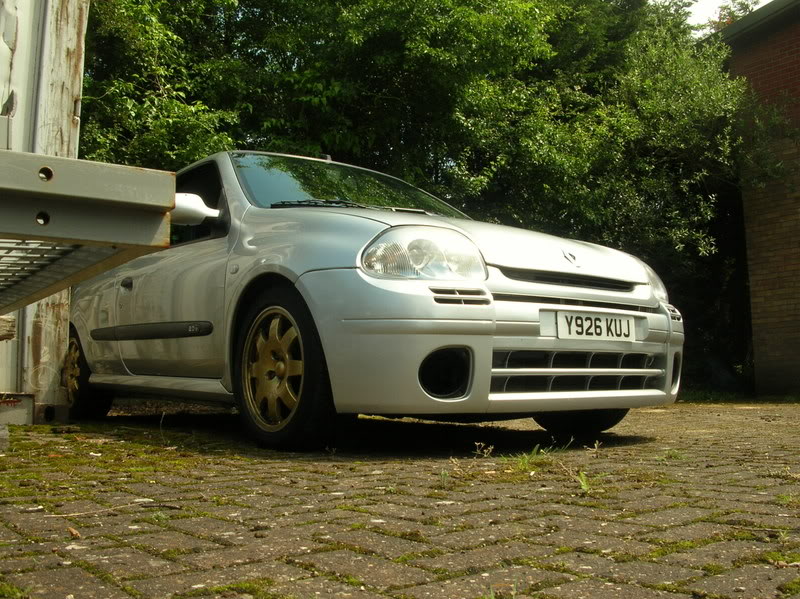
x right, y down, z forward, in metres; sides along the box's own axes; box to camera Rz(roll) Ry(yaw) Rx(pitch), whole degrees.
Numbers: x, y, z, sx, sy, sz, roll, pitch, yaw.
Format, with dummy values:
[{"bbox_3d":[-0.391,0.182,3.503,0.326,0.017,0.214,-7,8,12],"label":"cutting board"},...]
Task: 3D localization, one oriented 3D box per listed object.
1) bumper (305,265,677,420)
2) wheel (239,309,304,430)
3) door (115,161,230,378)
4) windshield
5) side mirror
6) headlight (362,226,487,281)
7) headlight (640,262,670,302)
[{"bbox_3d":[0.492,0.159,2.900,1.620,0.475,0.560,4,-6,-37],"label":"bumper"},{"bbox_3d":[-0.370,0.245,2.838,0.175,0.425,0.424,4,-6,-37],"label":"wheel"},{"bbox_3d":[-0.975,-0.174,3.725,0.290,1.065,1.270,4,-6,-37],"label":"door"},{"bbox_3d":[-0.191,-0.513,3.862,1.360,0.130,0.830,4,26,-37],"label":"windshield"},{"bbox_3d":[-0.828,-0.368,3.246,0.220,0.135,0.130,4,-6,-37],"label":"side mirror"},{"bbox_3d":[0.065,-0.159,2.546,0.345,0.220,0.280,4,-6,-37],"label":"headlight"},{"bbox_3d":[0.974,-0.092,3.238,0.345,0.220,0.280,4,-6,-37],"label":"headlight"}]

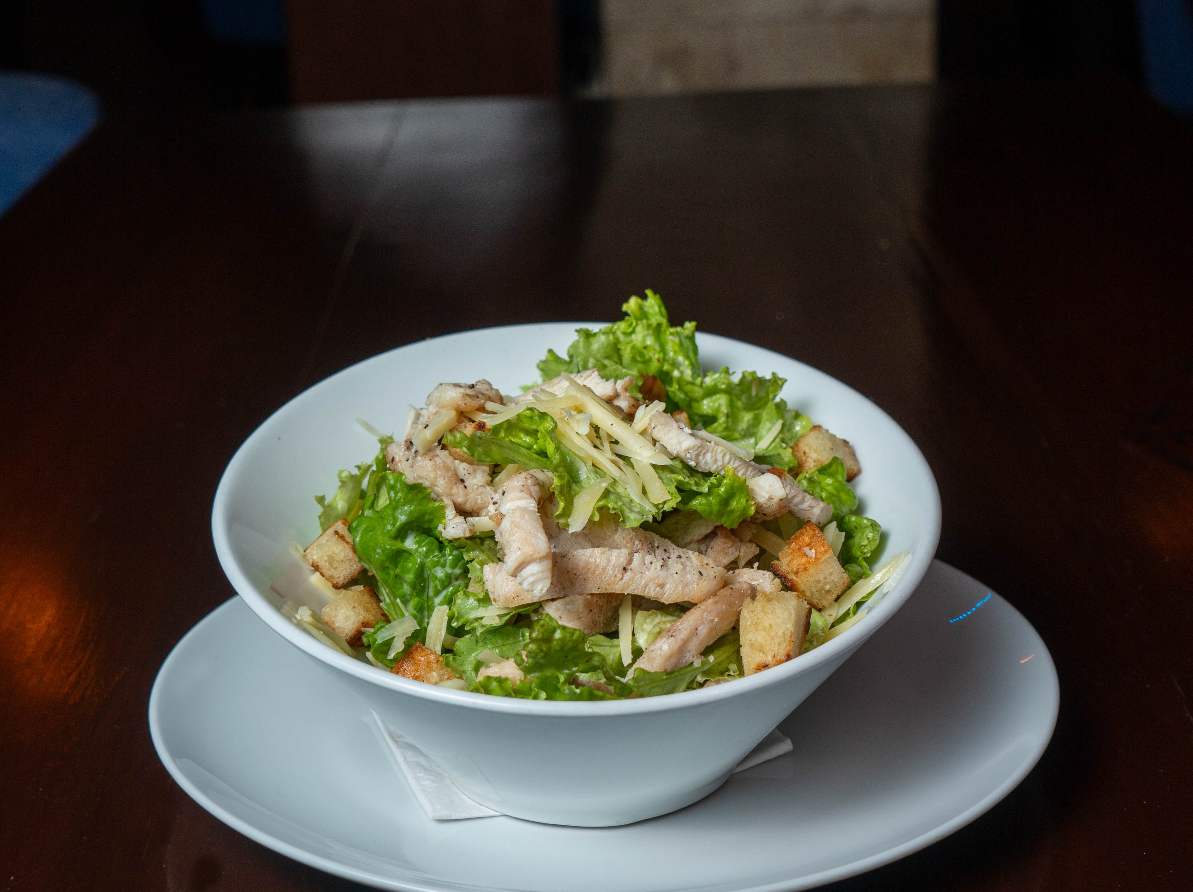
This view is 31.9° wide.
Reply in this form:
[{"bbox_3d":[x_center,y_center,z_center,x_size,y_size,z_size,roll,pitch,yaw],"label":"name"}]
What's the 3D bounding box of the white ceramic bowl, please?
[{"bbox_3d":[-0.004,0.042,0.627,0.214,0.102,0.210,-1,20,1],"label":"white ceramic bowl"}]

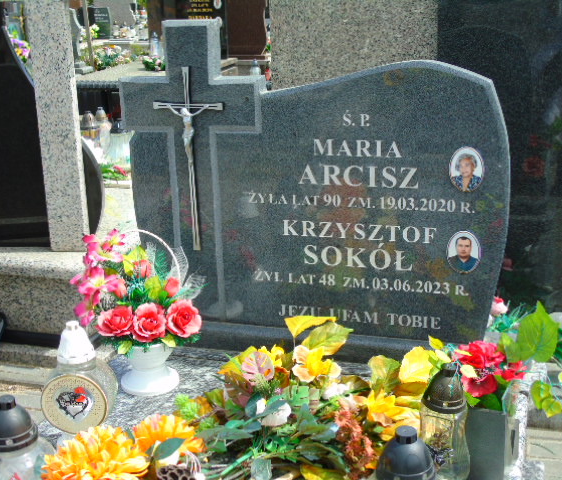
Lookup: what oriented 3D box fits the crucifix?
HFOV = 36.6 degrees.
[{"bbox_3d":[-0.228,-0.208,2.174,0.190,0.479,0.030,3,16,17],"label":"crucifix"}]

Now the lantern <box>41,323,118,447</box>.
[{"bbox_3d":[-0.417,0.299,1.761,0.152,0.260,0.135,-2,15,0],"label":"lantern"}]

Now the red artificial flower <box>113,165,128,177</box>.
[{"bbox_3d":[-0.906,-0.392,4.800,0.080,0.060,0.060,-2,15,0],"label":"red artificial flower"}]

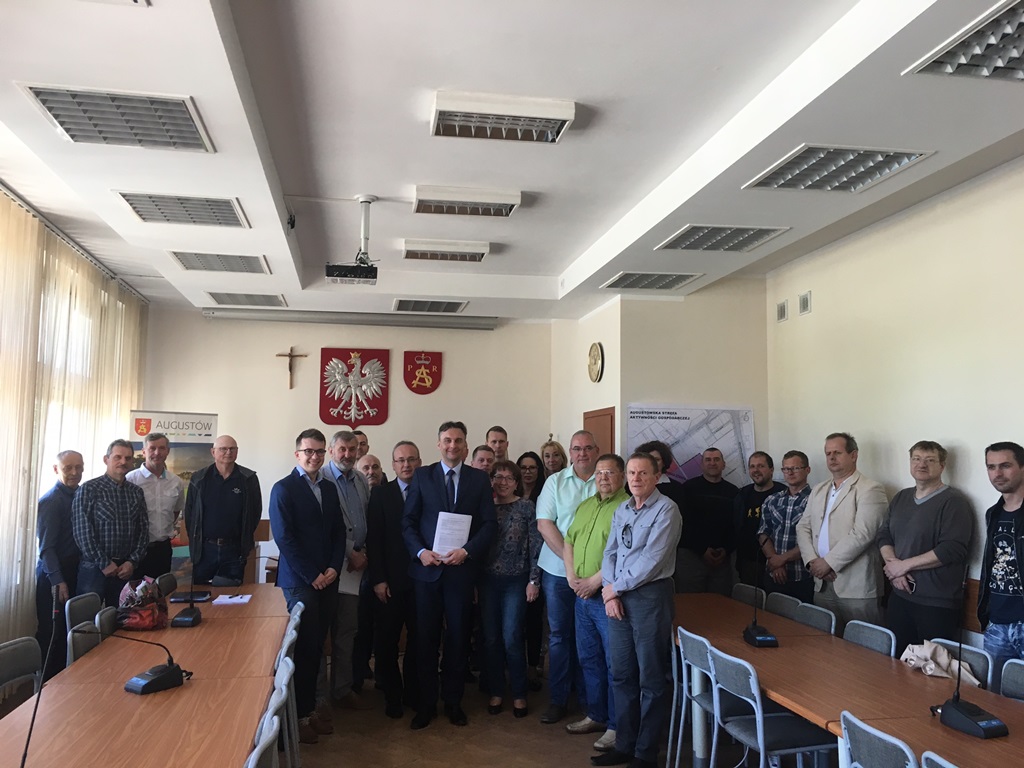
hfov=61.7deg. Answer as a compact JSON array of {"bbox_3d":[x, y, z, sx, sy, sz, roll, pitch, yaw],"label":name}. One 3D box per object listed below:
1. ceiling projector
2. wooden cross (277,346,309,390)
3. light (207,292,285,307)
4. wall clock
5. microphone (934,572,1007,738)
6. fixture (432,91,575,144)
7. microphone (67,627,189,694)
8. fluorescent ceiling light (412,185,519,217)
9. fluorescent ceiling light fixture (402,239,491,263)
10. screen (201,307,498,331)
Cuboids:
[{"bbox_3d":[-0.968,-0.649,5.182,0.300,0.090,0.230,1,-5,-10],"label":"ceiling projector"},{"bbox_3d":[-2.069,-0.149,8.055,0.285,0.405,0.035,1,-5,-10],"label":"wooden cross"},{"bbox_3d":[-2.324,-0.750,7.530,0.620,0.060,0.610,1,-5,-10],"label":"light"},{"bbox_3d":[0.752,-0.193,7.723,0.045,0.360,0.360,1,-5,-10],"label":"wall clock"},{"bbox_3d":[1.549,0.888,2.894,0.115,0.525,0.185,2,-5,-18],"label":"microphone"},{"bbox_3d":[-0.050,-1.214,3.929,0.617,0.081,0.297,1,-5,-10],"label":"fixture"},{"bbox_3d":[-1.452,1.032,3.232,0.120,0.264,0.415,-3,-6,37],"label":"microphone"},{"bbox_3d":[-0.281,-1.101,5.208,0.617,0.081,0.297,1,-5,-10],"label":"fluorescent ceiling light"},{"bbox_3d":[-0.495,-0.984,6.362,0.609,0.078,0.300,1,-5,-10],"label":"fluorescent ceiling light fixture"},{"bbox_3d":[-1.493,-0.613,8.164,2.760,0.125,0.110,1,-5,-10],"label":"screen"}]

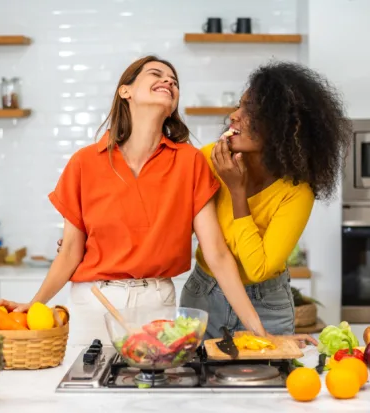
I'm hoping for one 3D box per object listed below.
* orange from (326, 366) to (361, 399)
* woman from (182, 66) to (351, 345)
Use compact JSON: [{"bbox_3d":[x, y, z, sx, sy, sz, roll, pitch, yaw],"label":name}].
[{"bbox_3d":[0.340,0.377,2.030,0.075,0.074,0.075,0,2,0],"label":"orange"},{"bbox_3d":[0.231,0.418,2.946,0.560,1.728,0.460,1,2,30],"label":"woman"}]

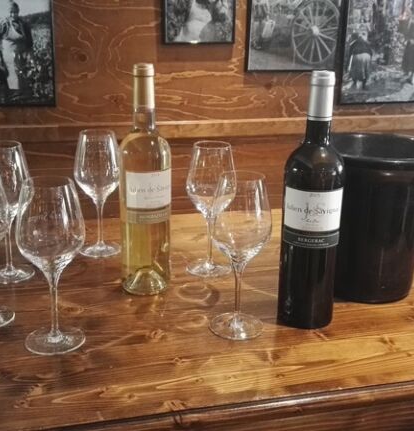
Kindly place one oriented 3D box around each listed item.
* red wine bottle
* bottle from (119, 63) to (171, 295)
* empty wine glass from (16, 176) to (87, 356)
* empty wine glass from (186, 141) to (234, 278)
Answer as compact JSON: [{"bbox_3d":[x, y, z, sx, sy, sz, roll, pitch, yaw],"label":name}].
[{"bbox_3d":[0.134,-0.017,0.720,0.075,0.319,0.075,5,18,10],"label":"red wine bottle"},{"bbox_3d":[-0.087,-0.049,0.801,0.075,0.319,0.075,1,17,0],"label":"bottle"},{"bbox_3d":[-0.177,0.057,0.656,0.075,0.199,0.075,-3,18,-15],"label":"empty wine glass"},{"bbox_3d":[0.006,-0.010,0.885,0.075,0.199,0.075,2,17,0],"label":"empty wine glass"}]

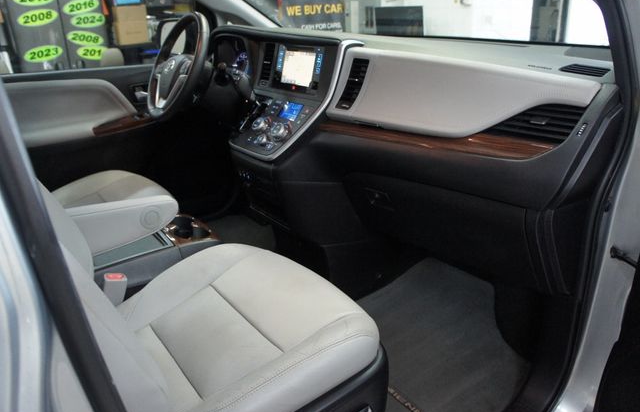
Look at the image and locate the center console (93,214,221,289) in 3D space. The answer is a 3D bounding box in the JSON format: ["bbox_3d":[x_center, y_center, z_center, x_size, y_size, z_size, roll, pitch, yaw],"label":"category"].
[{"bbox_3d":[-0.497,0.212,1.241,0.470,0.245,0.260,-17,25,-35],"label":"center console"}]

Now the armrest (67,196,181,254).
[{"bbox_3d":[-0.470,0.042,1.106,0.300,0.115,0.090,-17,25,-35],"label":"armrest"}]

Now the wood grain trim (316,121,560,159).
[{"bbox_3d":[0.219,-0.167,1.103,0.110,0.050,0.570,-17,25,-35],"label":"wood grain trim"}]

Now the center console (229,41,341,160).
[{"bbox_3d":[-0.122,-0.312,1.381,0.230,0.315,0.350,-17,25,-35],"label":"center console"}]

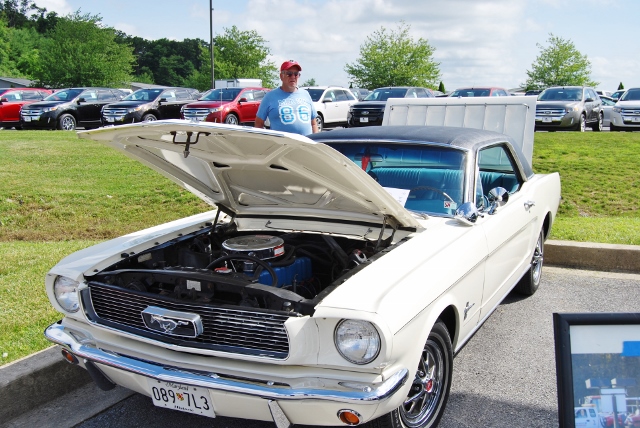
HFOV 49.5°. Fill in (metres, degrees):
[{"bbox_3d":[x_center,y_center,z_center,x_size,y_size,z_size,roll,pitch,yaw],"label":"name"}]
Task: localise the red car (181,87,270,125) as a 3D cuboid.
[{"bbox_3d":[-3.073,-3.884,25.945,1.940,1.700,4.680,6,11,33],"label":"red car"}]

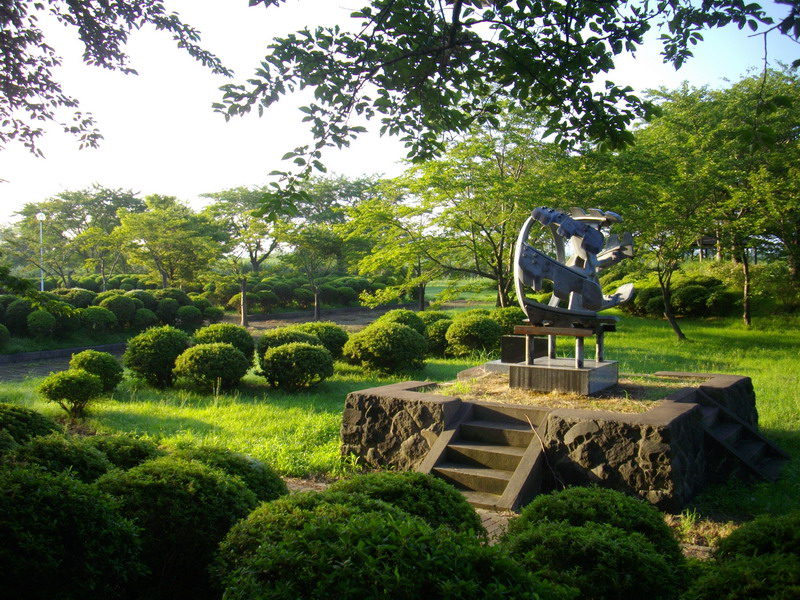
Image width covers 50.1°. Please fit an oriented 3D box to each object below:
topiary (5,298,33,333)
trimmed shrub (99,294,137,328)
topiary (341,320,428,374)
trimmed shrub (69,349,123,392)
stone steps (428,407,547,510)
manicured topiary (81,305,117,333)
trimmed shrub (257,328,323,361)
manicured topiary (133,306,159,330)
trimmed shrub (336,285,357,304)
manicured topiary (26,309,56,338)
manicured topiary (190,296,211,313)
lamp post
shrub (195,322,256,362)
[{"bbox_3d":[-10.296,0.461,23.200,0.868,1.004,0.868,-1,2,-24],"label":"topiary"},{"bbox_3d":[-8.345,0.352,25.321,1.095,0.972,1.095,-1,3,-18],"label":"trimmed shrub"},{"bbox_3d":[-0.295,0.918,17.318,1.699,0.966,1.614,0,2,-1],"label":"topiary"},{"bbox_3d":[-5.448,1.291,15.300,1.000,0.820,1.000,-1,3,-20],"label":"trimmed shrub"},{"bbox_3d":[0.859,1.586,8.775,1.150,0.790,1.150,2,4,34],"label":"stone steps"},{"bbox_3d":[-8.603,0.556,24.400,1.084,0.799,1.084,0,2,-19],"label":"manicured topiary"},{"bbox_3d":[-2.187,1.034,17.000,1.332,1.014,1.332,0,2,-7],"label":"trimmed shrub"},{"bbox_3d":[-7.294,0.544,24.567,0.718,0.658,0.718,-1,3,-17],"label":"manicured topiary"},{"bbox_3d":[-2.590,-0.237,41.588,0.948,0.889,0.948,0,2,-4],"label":"trimmed shrub"},{"bbox_3d":[-9.223,0.617,22.000,0.772,0.798,0.772,-1,2,-23],"label":"manicured topiary"},{"bbox_3d":[-6.642,0.270,28.517,0.717,0.773,0.717,0,3,-13],"label":"manicured topiary"},{"bbox_3d":[-15.731,-1.762,37.588,0.400,4.111,0.400,-1,3,-23],"label":"lamp post"},{"bbox_3d":[-3.684,0.984,17.900,1.319,1.026,1.319,0,2,-12],"label":"shrub"}]

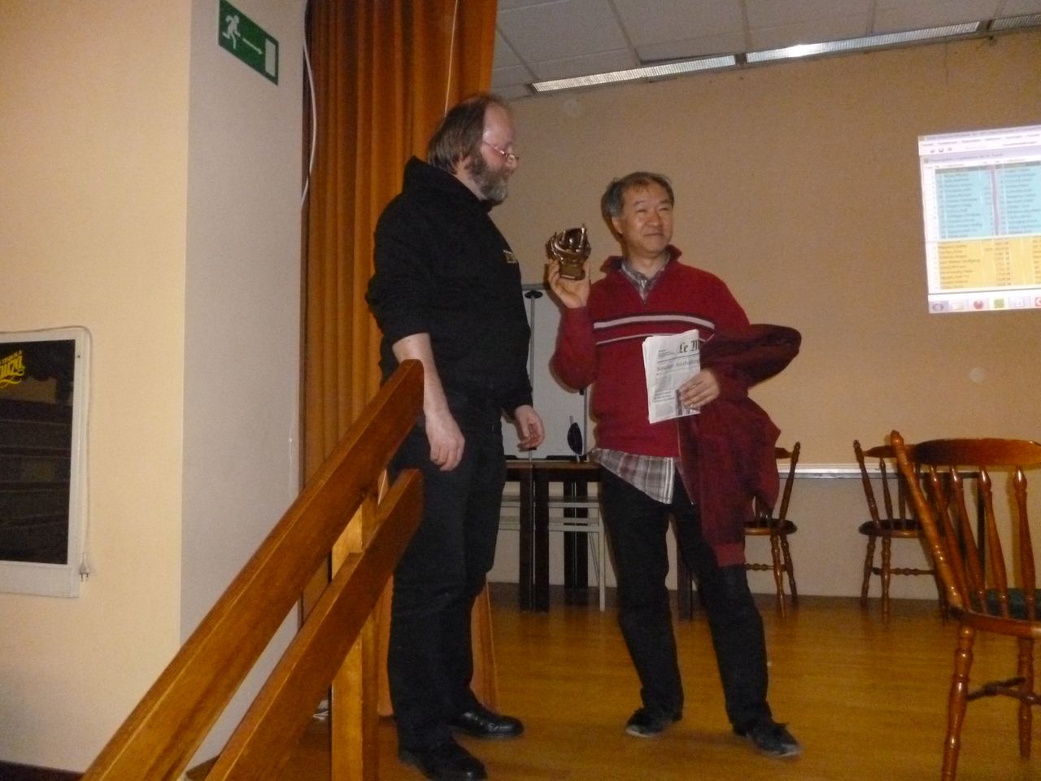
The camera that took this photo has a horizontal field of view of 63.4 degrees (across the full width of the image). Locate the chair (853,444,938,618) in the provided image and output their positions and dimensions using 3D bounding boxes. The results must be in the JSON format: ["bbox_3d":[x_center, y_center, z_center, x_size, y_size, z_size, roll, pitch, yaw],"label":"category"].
[{"bbox_3d":[1.972,0.699,4.315,0.490,0.880,0.482,-2,-4,17],"label":"chair"}]

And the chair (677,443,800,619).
[{"bbox_3d":[1.252,0.720,4.503,0.490,0.880,0.482,-2,-4,18],"label":"chair"}]

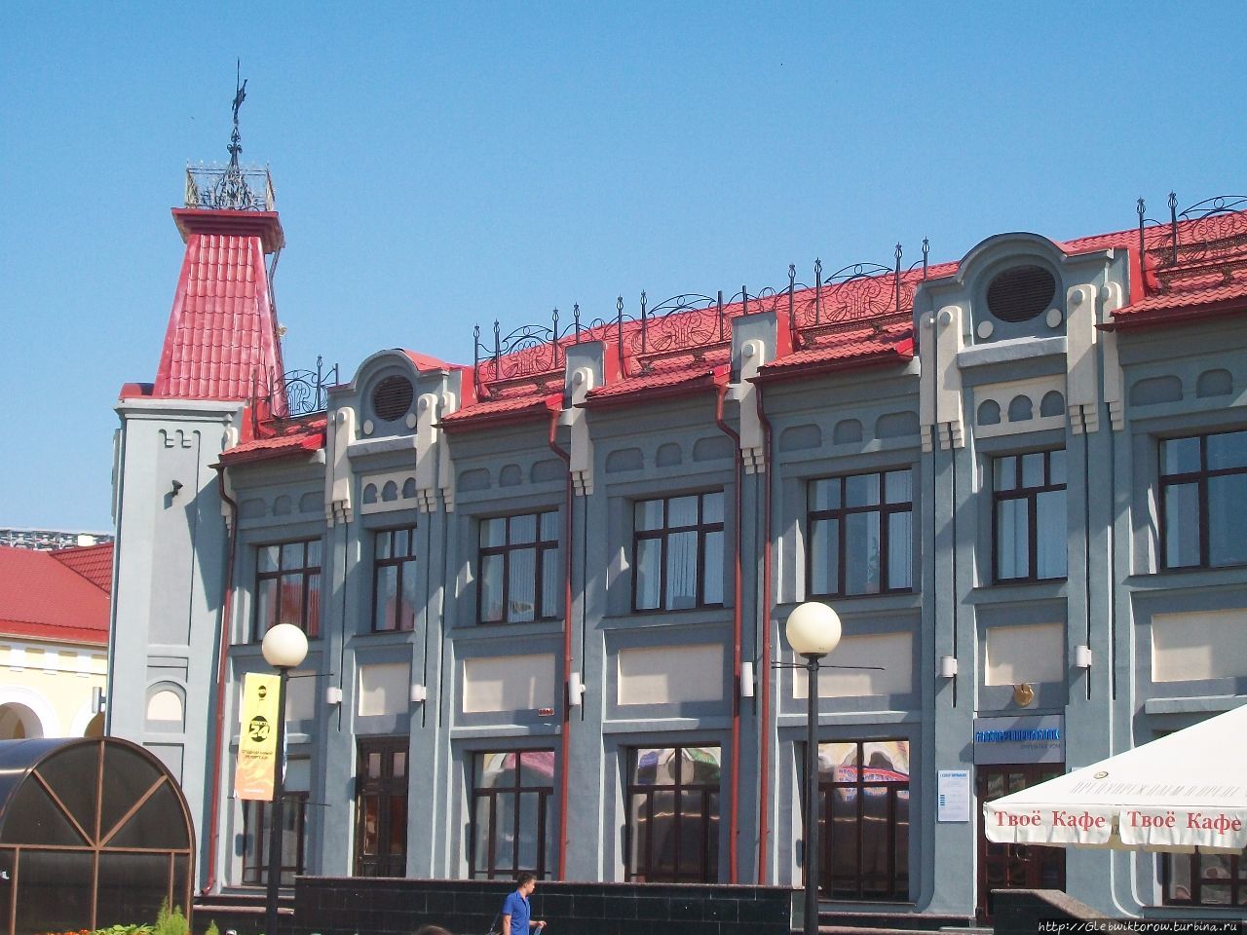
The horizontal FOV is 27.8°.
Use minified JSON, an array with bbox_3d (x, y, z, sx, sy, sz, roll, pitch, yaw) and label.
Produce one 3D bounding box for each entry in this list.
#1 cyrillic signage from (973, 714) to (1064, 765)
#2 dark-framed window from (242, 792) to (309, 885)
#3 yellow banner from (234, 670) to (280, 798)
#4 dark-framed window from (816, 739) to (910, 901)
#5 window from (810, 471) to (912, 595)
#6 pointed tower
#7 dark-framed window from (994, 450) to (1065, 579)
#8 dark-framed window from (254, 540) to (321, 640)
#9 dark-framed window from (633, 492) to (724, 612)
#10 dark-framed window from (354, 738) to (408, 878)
[{"bbox_3d":[5.210,3.596,33.195,1.418,0.631,0.120,-7,-12,42],"label":"cyrillic signage"},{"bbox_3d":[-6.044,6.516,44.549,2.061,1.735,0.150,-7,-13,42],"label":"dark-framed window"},{"bbox_3d":[-3.561,2.642,24.646,0.040,1.270,0.490,-7,-13,42],"label":"yellow banner"},{"bbox_3d":[3.389,5.021,35.954,2.090,2.269,0.150,-7,-13,42],"label":"dark-framed window"},{"bbox_3d":[3.400,0.961,35.823,2.003,1.745,0.180,-7,-12,42],"label":"window"},{"bbox_3d":[-7.851,-0.023,47.512,2.800,16.000,3.000,2,-9,-3],"label":"pointed tower"},{"bbox_3d":[5.649,0.676,34.626,1.350,1.786,0.150,-7,-13,42],"label":"dark-framed window"},{"bbox_3d":[-5.803,2.154,44.210,1.958,1.734,0.180,-7,-12,42],"label":"dark-framed window"},{"bbox_3d":[0.893,1.282,38.108,2.003,1.755,0.180,-7,-12,42],"label":"dark-framed window"},{"bbox_3d":[-3.927,5.826,41.548,1.329,2.739,0.180,-7,-12,42],"label":"dark-framed window"}]

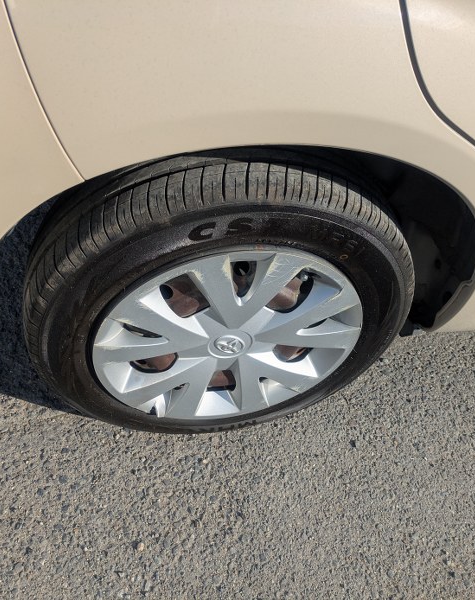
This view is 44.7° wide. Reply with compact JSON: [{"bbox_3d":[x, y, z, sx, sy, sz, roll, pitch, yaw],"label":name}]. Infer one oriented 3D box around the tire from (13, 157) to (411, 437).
[{"bbox_3d":[-0.025,0.005,0.897,0.574,0.572,0.174,-4,49,-13],"label":"tire"}]

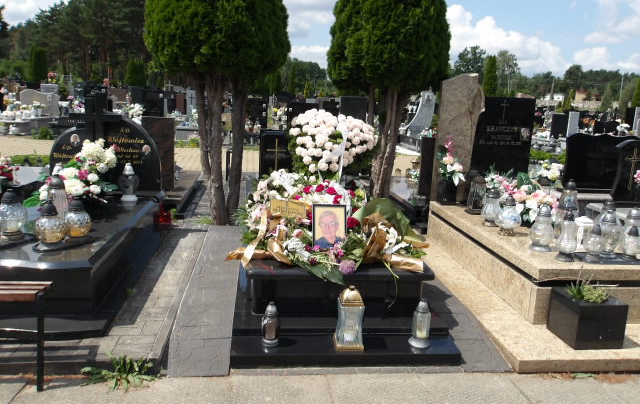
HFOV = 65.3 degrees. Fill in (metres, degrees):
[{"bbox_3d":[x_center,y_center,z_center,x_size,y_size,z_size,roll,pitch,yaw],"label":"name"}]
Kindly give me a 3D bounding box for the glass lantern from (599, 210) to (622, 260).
[{"bbox_3d":[1.954,0.212,3.361,0.145,0.318,0.145,1,12,-6],"label":"glass lantern"}]

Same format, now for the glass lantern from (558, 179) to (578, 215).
[{"bbox_3d":[2.228,-0.008,4.437,0.165,0.375,0.165,1,12,-8],"label":"glass lantern"}]

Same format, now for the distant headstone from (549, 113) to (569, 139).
[{"bbox_3d":[9.243,-2.932,19.307,0.600,0.950,0.140,1,12,-14],"label":"distant headstone"}]

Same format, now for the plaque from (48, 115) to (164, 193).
[{"bbox_3d":[-1.962,-0.460,4.596,0.972,0.760,0.130,1,12,-8],"label":"plaque"}]

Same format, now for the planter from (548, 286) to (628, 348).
[{"bbox_3d":[1.605,0.638,2.974,0.298,0.380,0.275,1,12,-8],"label":"planter"}]

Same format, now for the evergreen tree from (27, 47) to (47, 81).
[{"bbox_3d":[-21.670,-9.963,38.391,1.408,3.838,1.408,2,12,-8],"label":"evergreen tree"}]

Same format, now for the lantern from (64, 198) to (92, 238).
[{"bbox_3d":[-1.574,0.113,3.227,0.180,0.265,0.180,2,12,-8],"label":"lantern"}]

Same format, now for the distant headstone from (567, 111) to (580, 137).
[{"bbox_3d":[8.725,-2.615,17.260,0.380,0.980,0.110,2,12,-7],"label":"distant headstone"}]

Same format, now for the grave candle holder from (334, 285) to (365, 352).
[{"bbox_3d":[0.165,0.631,2.772,0.153,0.357,0.153,1,12,-8],"label":"grave candle holder"}]

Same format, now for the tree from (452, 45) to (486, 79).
[{"bbox_3d":[27.135,-22.657,89.993,6.500,11.600,6.500,1,12,-8],"label":"tree"}]

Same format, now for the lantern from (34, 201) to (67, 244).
[{"bbox_3d":[-1.643,0.136,3.019,0.195,0.290,0.195,1,12,-8],"label":"lantern"}]

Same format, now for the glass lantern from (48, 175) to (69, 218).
[{"bbox_3d":[-1.788,0.006,3.390,0.140,0.375,0.140,1,12,-8],"label":"glass lantern"}]

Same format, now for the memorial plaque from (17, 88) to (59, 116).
[{"bbox_3d":[-8.252,-2.923,14.711,1.100,0.820,0.160,1,12,-14],"label":"memorial plaque"}]

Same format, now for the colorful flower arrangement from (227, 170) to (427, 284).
[{"bbox_3d":[0.001,0.122,3.440,1.220,0.560,1.050,1,12,-8],"label":"colorful flower arrangement"}]

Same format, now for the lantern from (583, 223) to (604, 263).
[{"bbox_3d":[1.856,0.269,3.370,0.137,0.250,0.137,1,12,-8],"label":"lantern"}]

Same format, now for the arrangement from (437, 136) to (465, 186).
[{"bbox_3d":[1.320,-0.410,5.049,0.260,0.470,0.220,2,12,-8],"label":"arrangement"}]

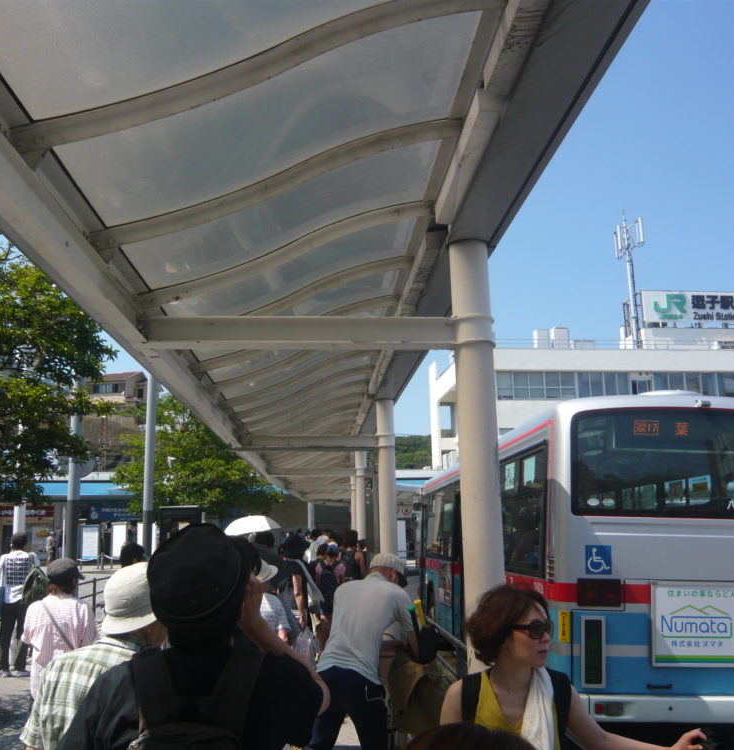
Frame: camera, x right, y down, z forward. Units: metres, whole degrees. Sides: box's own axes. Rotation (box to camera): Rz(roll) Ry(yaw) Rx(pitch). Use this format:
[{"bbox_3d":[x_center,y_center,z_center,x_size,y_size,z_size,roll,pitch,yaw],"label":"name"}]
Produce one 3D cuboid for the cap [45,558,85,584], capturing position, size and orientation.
[{"bbox_3d":[-1.766,1.142,4.738,0.260,0.150,0.185,17,-20,-42],"label":"cap"}]

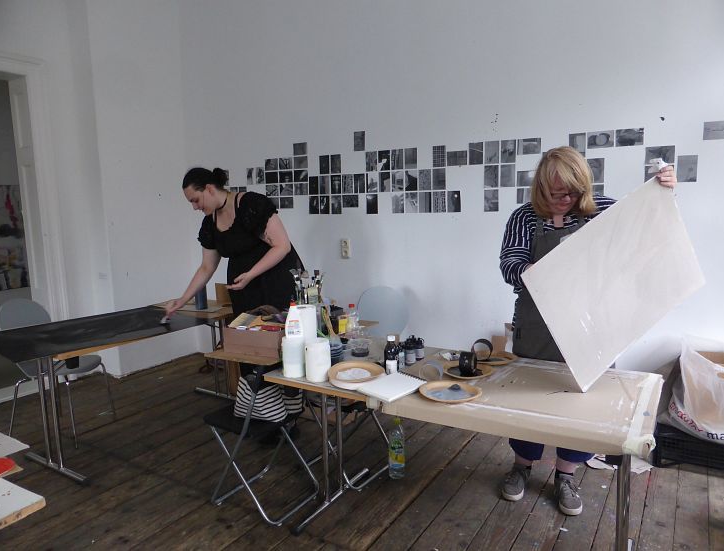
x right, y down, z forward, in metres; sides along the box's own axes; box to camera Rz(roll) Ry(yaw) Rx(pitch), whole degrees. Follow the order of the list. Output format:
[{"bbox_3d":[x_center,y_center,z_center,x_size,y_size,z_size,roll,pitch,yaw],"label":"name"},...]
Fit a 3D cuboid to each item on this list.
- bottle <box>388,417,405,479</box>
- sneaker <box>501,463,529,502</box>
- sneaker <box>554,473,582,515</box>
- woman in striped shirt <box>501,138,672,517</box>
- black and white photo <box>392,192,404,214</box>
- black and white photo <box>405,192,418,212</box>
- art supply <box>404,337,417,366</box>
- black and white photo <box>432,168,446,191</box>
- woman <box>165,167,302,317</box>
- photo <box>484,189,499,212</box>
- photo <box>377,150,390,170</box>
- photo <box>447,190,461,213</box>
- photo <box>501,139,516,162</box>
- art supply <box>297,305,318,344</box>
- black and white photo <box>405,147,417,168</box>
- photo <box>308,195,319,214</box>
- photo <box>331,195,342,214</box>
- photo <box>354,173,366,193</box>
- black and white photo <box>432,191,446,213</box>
[{"bbox_3d":[0.190,0.939,2.789,0.088,0.339,0.088,-1,8,0],"label":"bottle"},{"bbox_3d":[0.819,1.063,2.679,0.100,0.110,0.255,3,9,28],"label":"sneaker"},{"bbox_3d":[1.023,1.070,2.550,0.102,0.106,0.270,0,8,9],"label":"sneaker"},{"bbox_3d":[1.054,0.256,2.512,0.735,1.745,0.500,1,8,19],"label":"woman in striped shirt"},{"bbox_3d":[0.282,-0.555,3.927,0.100,0.150,0.005,4,9,33],"label":"black and white photo"},{"bbox_3d":[0.379,-0.554,3.901,0.101,0.151,0.010,4,8,32],"label":"black and white photo"},{"bbox_3d":[0.218,0.335,2.282,0.049,0.131,0.049,0,8,5],"label":"art supply"},{"bbox_3d":[0.567,-0.704,3.731,0.100,0.150,0.006,4,9,31],"label":"black and white photo"},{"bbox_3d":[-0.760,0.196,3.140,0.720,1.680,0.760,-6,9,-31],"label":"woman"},{"bbox_3d":[0.854,-0.490,3.352,0.096,0.145,0.004,4,9,33],"label":"photo"},{"bbox_3d":[0.172,-0.861,3.828,0.099,0.146,0.006,4,9,33],"label":"photo"},{"bbox_3d":[0.648,-0.516,3.569,0.099,0.146,0.006,4,9,33],"label":"photo"},{"bbox_3d":[0.957,-0.806,3.320,0.099,0.146,0.006,4,9,33],"label":"photo"},{"bbox_3d":[-0.299,0.287,2.791,0.102,0.232,0.102,-1,8,0],"label":"art supply"},{"bbox_3d":[0.370,-0.877,3.828,0.100,0.150,0.006,4,9,31],"label":"black and white photo"},{"bbox_3d":[-0.408,-0.602,4.378,0.100,0.150,0.005,4,9,33],"label":"photo"},{"bbox_3d":[-0.200,-0.557,4.034,0.096,0.145,0.004,4,9,33],"label":"photo"},{"bbox_3d":[-0.018,-0.714,3.975,0.099,0.146,0.006,4,9,33],"label":"photo"},{"bbox_3d":[0.573,-0.539,3.752,0.100,0.150,0.006,4,9,31],"label":"black and white photo"}]

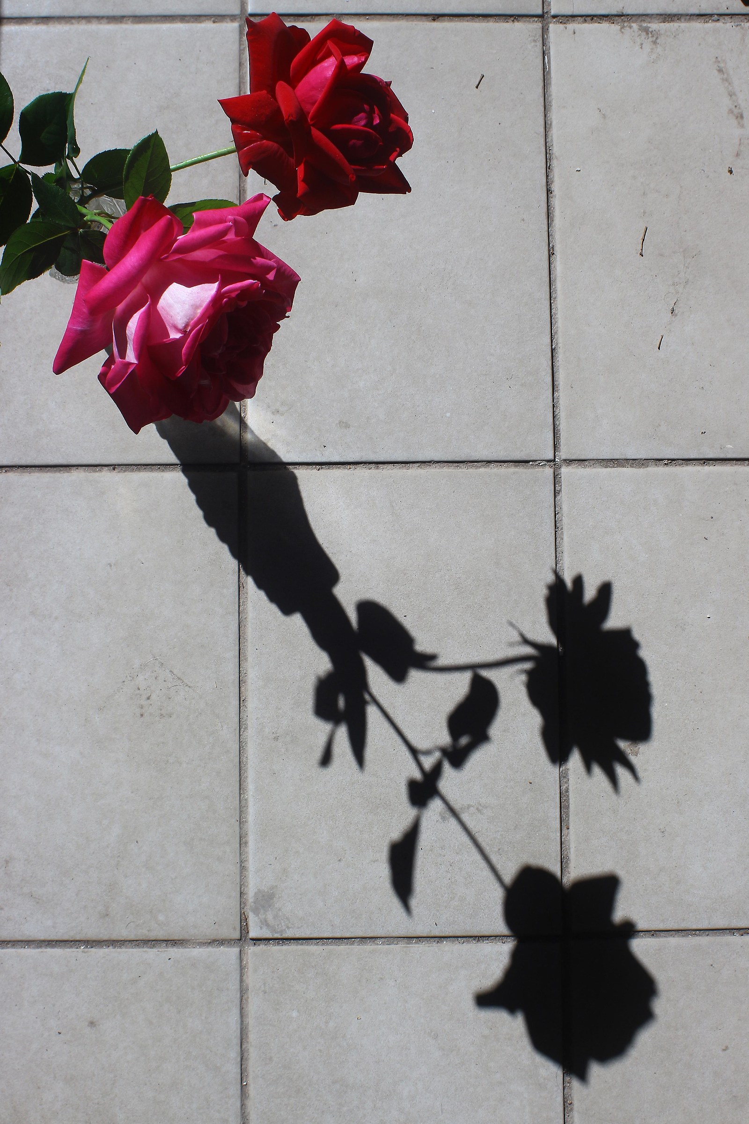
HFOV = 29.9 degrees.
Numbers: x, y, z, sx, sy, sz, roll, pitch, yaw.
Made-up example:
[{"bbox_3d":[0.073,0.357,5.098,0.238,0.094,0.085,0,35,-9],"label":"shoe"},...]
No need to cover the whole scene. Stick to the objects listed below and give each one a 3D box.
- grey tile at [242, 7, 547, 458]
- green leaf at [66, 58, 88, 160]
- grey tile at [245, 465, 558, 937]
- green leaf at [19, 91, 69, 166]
[{"bbox_3d":[0.016,-0.214,0.940,0.200,0.010,0.300,-1,85,-1],"label":"grey tile"},{"bbox_3d":[-0.149,-0.227,0.705,0.009,0.020,0.049,7,118,-14],"label":"green leaf"},{"bbox_3d":[0.019,0.089,0.912,0.200,0.010,0.300,0,85,-1],"label":"grey tile"},{"bbox_3d":[-0.167,-0.219,0.710,0.025,0.010,0.036,6,109,-8],"label":"green leaf"}]

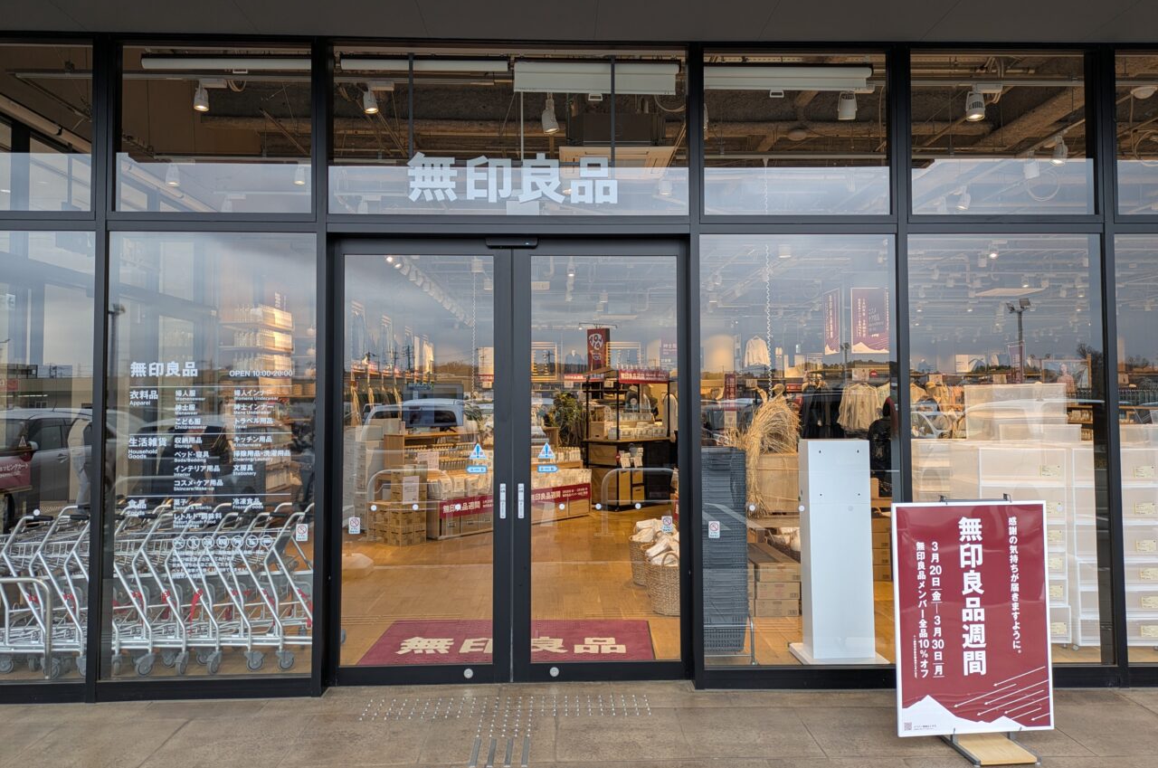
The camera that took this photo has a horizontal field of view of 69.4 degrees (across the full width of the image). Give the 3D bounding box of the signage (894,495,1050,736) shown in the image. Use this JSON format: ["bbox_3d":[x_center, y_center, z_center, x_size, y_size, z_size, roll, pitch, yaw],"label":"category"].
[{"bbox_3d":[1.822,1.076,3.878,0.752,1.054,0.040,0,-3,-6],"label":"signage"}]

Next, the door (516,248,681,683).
[{"bbox_3d":[0.125,0.429,4.747,0.950,2.440,0.060,0,-2,-2],"label":"door"}]

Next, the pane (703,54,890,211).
[{"bbox_3d":[1.228,-1.417,4.718,1.045,0.935,0.060,0,-2,-2],"label":"pane"}]

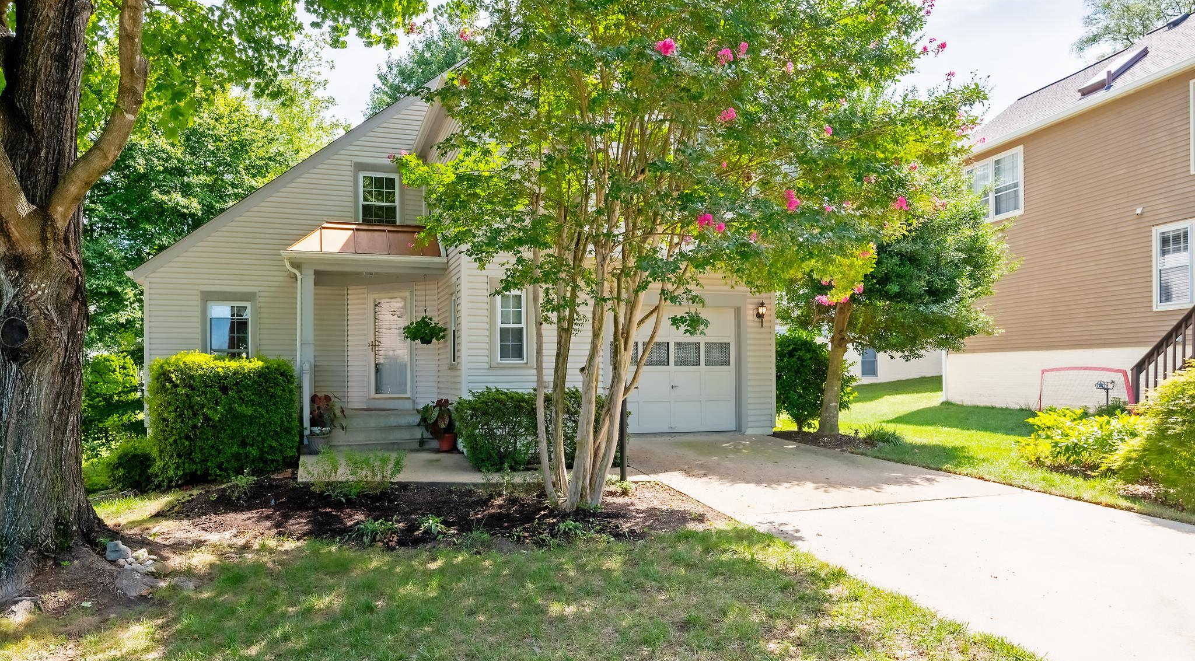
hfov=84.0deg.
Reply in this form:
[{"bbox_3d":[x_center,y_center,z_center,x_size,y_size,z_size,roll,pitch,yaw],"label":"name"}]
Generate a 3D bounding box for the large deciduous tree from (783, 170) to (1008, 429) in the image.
[{"bbox_3d":[5.300,-0.500,11.900,4.100,4.850,4.000,0,-3,0],"label":"large deciduous tree"}]

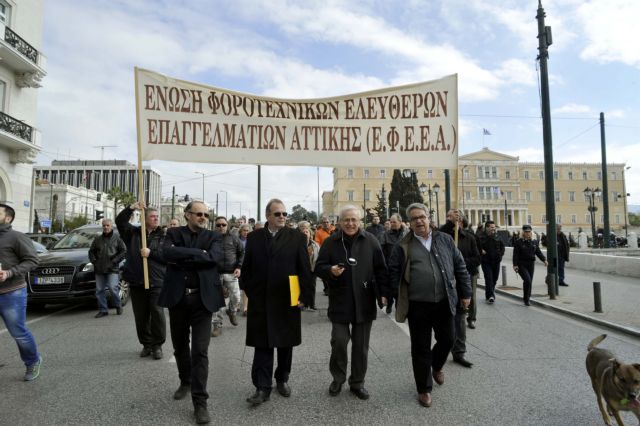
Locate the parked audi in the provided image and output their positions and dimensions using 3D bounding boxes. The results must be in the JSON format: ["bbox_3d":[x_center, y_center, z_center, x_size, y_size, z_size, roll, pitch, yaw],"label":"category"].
[{"bbox_3d":[-5.130,1.120,10.270,2.000,1.740,5.050,0,-3,-5],"label":"parked audi"}]

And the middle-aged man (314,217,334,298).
[{"bbox_3d":[0.125,0.984,9.700,0.550,1.790,0.470,0,-4,0],"label":"middle-aged man"}]

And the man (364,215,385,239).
[{"bbox_3d":[1.287,0.939,9.800,0.550,1.790,0.450,0,-4,0],"label":"man"}]

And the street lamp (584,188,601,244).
[{"bbox_3d":[17.914,0.427,28.000,1.100,4.300,0.450,0,-4,6],"label":"street lamp"}]

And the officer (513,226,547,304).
[{"bbox_3d":[4.418,1.091,8.950,0.680,1.680,0.500,0,-4,9],"label":"officer"}]

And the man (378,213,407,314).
[{"bbox_3d":[1.345,0.907,7.700,0.570,1.820,0.480,0,-4,6],"label":"man"}]

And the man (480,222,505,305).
[{"bbox_3d":[3.681,1.050,9.100,0.540,1.760,0.460,1,-4,-6],"label":"man"}]

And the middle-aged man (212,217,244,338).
[{"bbox_3d":[-1.407,0.930,6.350,0.580,1.760,0.550,0,-4,-2],"label":"middle-aged man"}]

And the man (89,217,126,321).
[{"bbox_3d":[-3.857,0.987,7.750,0.620,1.760,0.500,1,-4,-5],"label":"man"}]

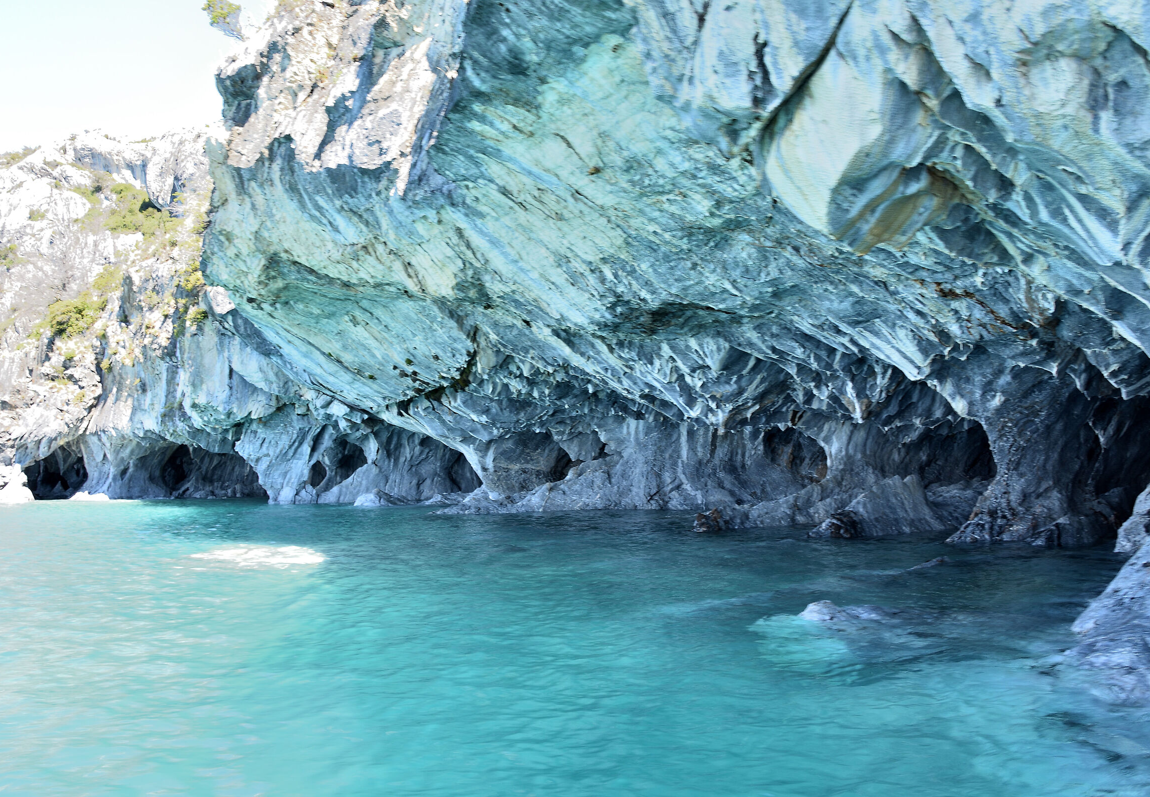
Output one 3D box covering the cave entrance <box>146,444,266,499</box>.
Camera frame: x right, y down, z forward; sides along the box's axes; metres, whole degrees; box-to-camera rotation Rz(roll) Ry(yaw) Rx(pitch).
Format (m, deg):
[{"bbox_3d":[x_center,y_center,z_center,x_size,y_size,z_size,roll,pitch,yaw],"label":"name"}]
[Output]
[{"bbox_3d":[-11.883,2.362,28.880,3.640,1.750,1.900,0,-3,-6],"label":"cave entrance"}]

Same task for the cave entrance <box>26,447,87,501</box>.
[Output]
[{"bbox_3d":[-17.259,2.483,29.800,2.020,1.720,1.500,1,-3,-11],"label":"cave entrance"}]

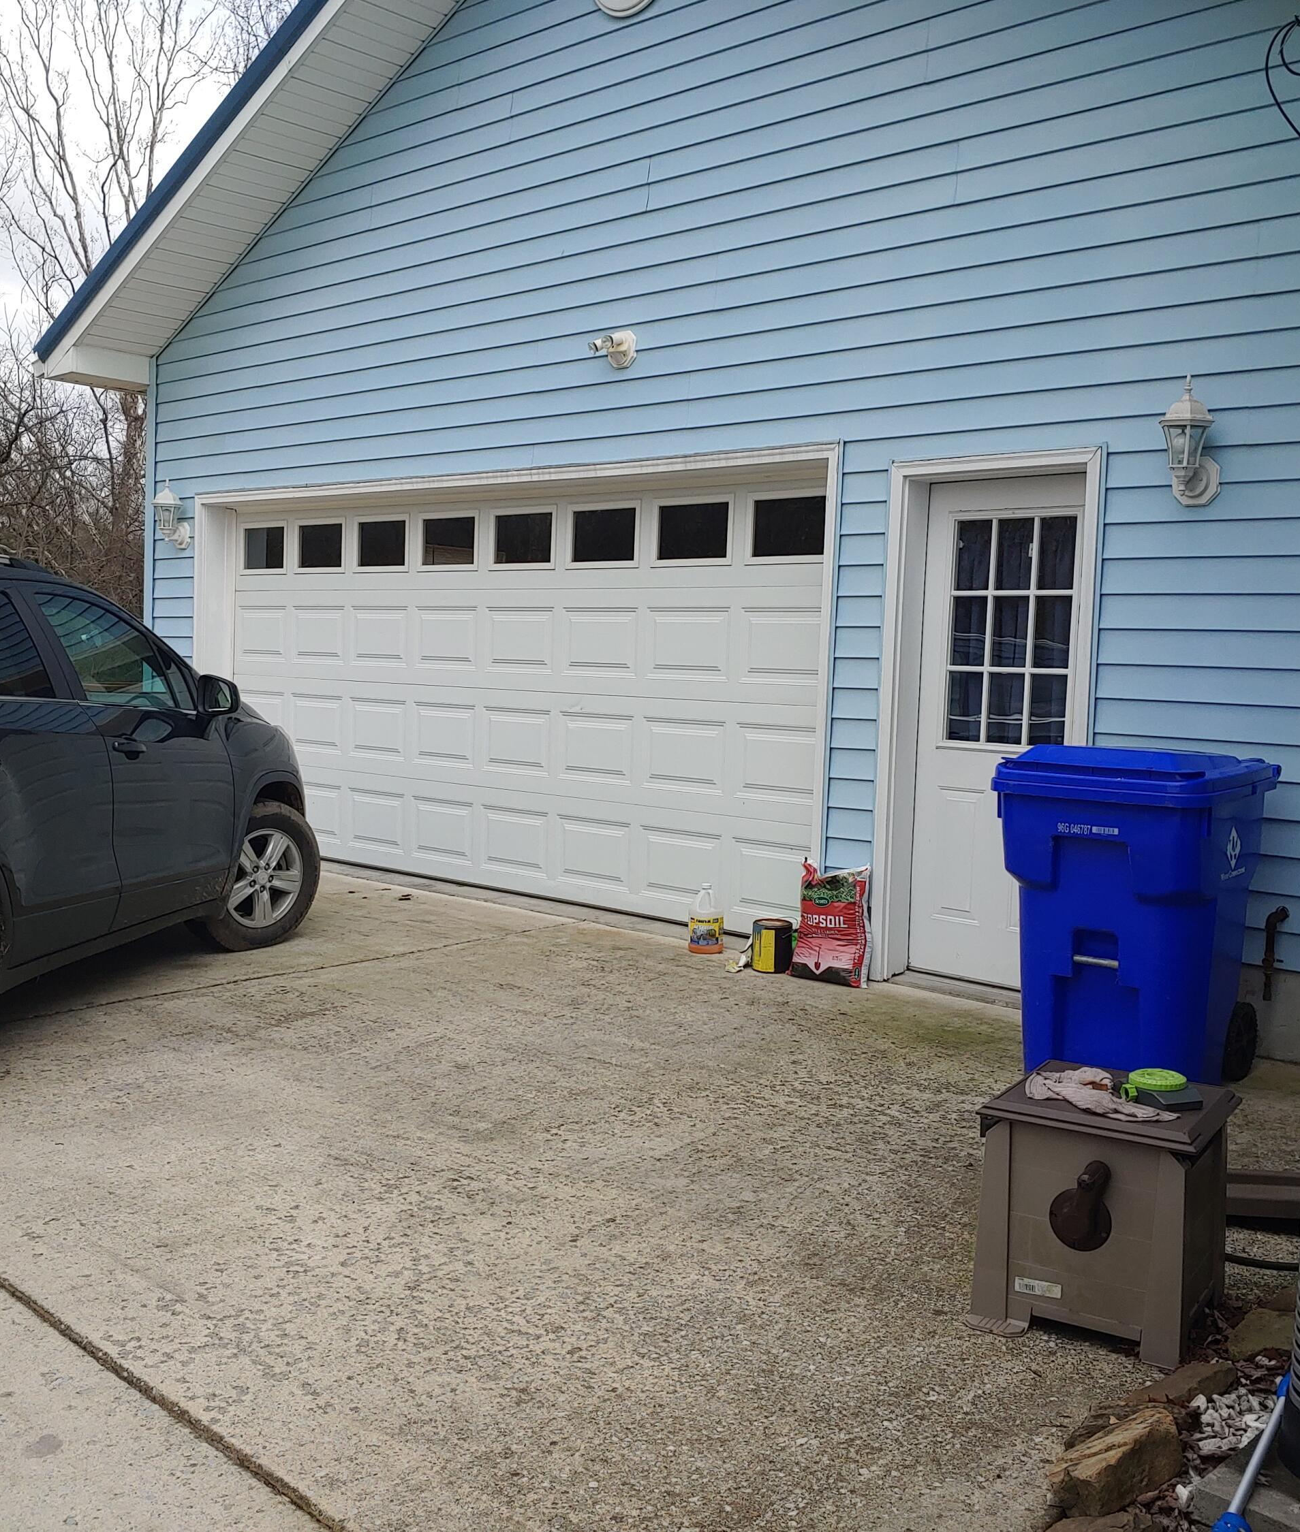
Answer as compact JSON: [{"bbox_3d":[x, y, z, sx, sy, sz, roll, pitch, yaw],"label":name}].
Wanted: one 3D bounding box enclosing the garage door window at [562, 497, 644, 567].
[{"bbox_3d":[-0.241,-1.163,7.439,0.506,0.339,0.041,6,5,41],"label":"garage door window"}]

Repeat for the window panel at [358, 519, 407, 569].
[{"bbox_3d":[-1.561,-1.292,8.606,0.435,0.258,0.030,6,5,41],"label":"window panel"}]

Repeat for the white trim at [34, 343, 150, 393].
[{"bbox_3d":[-3.637,-2.643,9.750,0.364,0.212,0.546,6,5,41],"label":"white trim"}]

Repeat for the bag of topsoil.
[{"bbox_3d":[0.765,0.649,6.238,0.349,0.493,0.132,6,5,41],"label":"bag of topsoil"}]

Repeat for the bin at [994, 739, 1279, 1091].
[{"bbox_3d":[1.563,0.490,4.734,0.673,1.083,0.870,5,5,35],"label":"bin"}]

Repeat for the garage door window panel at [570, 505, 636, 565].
[{"bbox_3d":[-0.232,-1.160,7.444,0.429,0.255,0.030,6,5,41],"label":"garage door window panel"}]

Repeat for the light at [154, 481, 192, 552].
[{"bbox_3d":[-3.094,-1.621,9.523,0.197,0.417,0.223,6,5,41],"label":"light"}]

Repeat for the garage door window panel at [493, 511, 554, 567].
[{"bbox_3d":[-0.671,-1.204,7.828,0.433,0.256,0.030,6,5,41],"label":"garage door window panel"}]

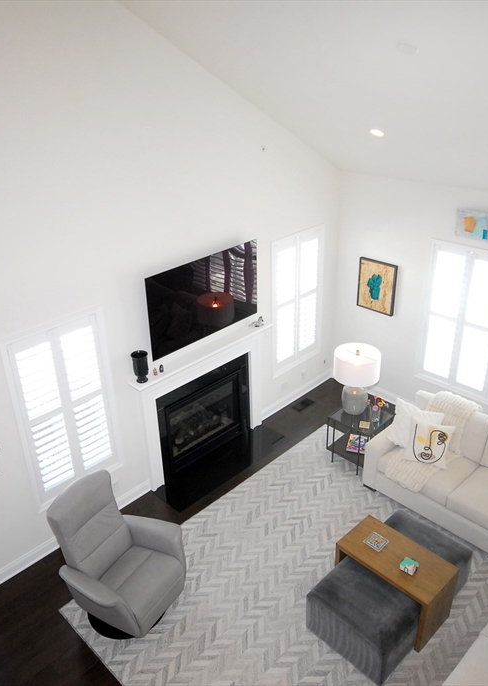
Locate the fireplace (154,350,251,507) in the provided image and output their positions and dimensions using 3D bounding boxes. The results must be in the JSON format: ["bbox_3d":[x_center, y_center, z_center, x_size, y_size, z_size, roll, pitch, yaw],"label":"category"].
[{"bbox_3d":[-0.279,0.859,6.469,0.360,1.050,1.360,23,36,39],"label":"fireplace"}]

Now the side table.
[{"bbox_3d":[1.280,1.038,6.554,0.513,0.574,0.524,22,36,38],"label":"side table"}]

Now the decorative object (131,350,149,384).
[{"bbox_3d":[-0.946,0.234,5.570,0.156,0.280,0.156,-1,27,1],"label":"decorative object"}]

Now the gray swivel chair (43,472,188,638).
[{"bbox_3d":[-0.979,1.740,4.803,0.880,1.050,0.820,14,31,28],"label":"gray swivel chair"}]

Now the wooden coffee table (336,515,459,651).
[{"bbox_3d":[1.215,1.931,4.866,0.459,0.542,0.831,-25,35,-37],"label":"wooden coffee table"}]

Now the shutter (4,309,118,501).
[{"bbox_3d":[-1.538,0.570,5.197,0.070,1.603,0.831,23,36,39],"label":"shutter"}]

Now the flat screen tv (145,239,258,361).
[{"bbox_3d":[-0.377,-0.452,5.905,0.050,0.834,1.431,23,36,39],"label":"flat screen tv"}]

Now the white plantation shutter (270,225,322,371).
[{"bbox_3d":[0.613,-0.498,7.123,0.080,1.684,0.924,23,36,39],"label":"white plantation shutter"}]

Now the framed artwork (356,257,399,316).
[{"bbox_3d":[1.602,-0.683,7.243,0.498,0.633,0.040,23,36,39],"label":"framed artwork"}]

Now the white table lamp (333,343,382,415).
[{"bbox_3d":[1.190,0.413,6.341,0.475,0.736,0.475,-1,27,1],"label":"white table lamp"}]

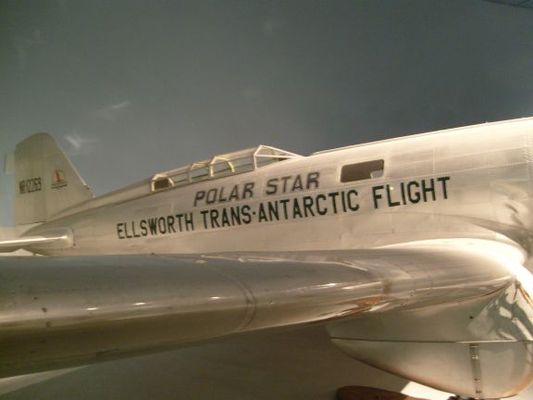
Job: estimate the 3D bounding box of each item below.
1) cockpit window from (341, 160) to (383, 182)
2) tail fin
[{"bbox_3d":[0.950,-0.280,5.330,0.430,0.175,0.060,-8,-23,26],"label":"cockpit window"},{"bbox_3d":[-3.200,-0.380,8.100,1.620,1.400,0.170,-6,-8,26],"label":"tail fin"}]

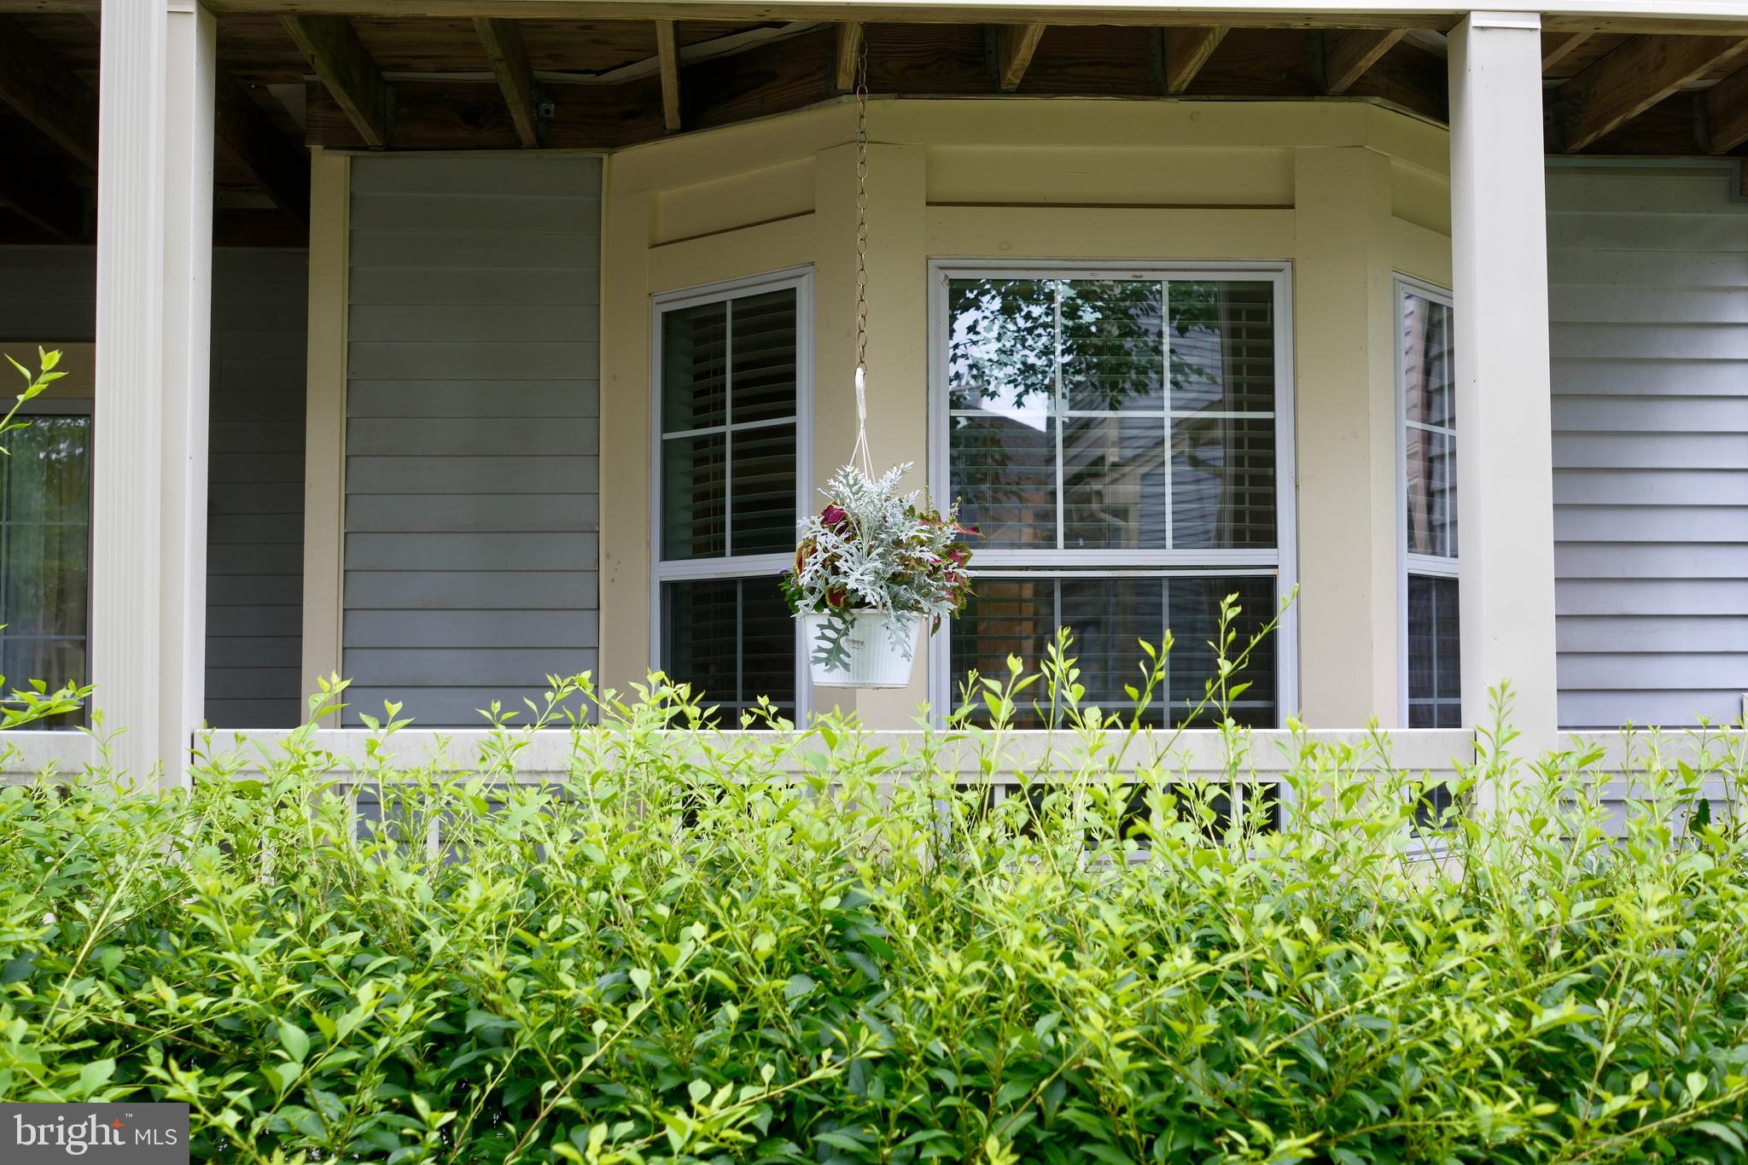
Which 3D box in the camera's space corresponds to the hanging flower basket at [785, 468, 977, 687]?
[{"bbox_3d":[0.011,-0.030,3.815,0.365,0.395,0.340,0,-3,-4],"label":"hanging flower basket"}]

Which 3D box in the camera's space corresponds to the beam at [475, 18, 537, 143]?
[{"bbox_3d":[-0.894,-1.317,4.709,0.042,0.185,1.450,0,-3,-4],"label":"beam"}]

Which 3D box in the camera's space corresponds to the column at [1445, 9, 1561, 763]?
[{"bbox_3d":[1.154,0.039,3.646,0.130,2.150,0.130,0,-3,-4],"label":"column"}]

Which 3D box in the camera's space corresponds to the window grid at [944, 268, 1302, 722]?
[{"bbox_3d":[0.595,-0.063,4.906,0.892,1.455,0.080,0,-3,-4],"label":"window grid"}]

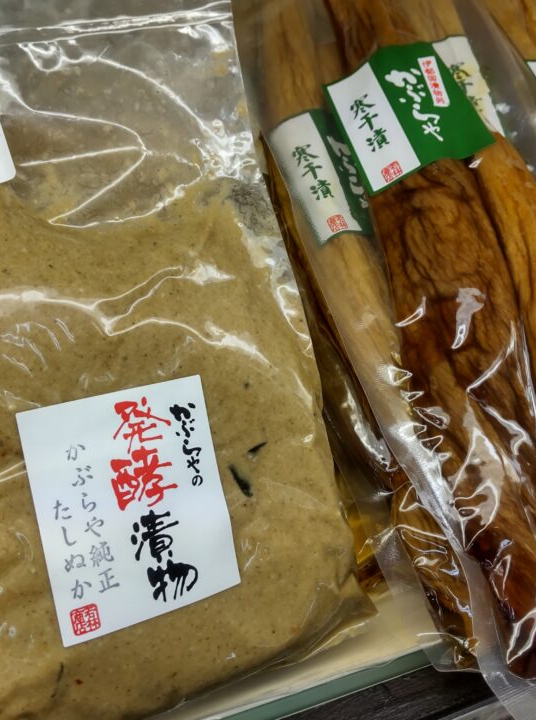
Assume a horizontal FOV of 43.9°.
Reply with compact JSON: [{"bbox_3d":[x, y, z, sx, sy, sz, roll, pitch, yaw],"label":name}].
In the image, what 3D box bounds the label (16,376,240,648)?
[{"bbox_3d":[-0.038,0.041,0.191,0.053,0.004,0.064,-12,91,-26],"label":"label"}]

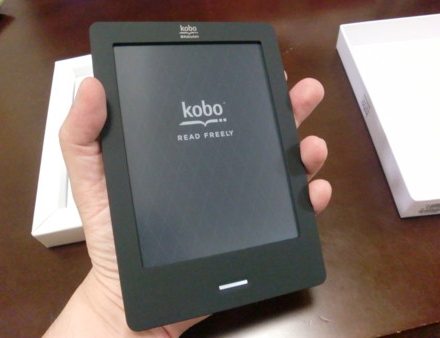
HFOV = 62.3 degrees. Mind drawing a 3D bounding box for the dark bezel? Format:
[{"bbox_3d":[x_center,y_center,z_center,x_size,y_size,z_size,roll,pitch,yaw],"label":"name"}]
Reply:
[{"bbox_3d":[-0.006,-0.007,0.210,0.114,0.010,0.165,-7,81,-18],"label":"dark bezel"}]

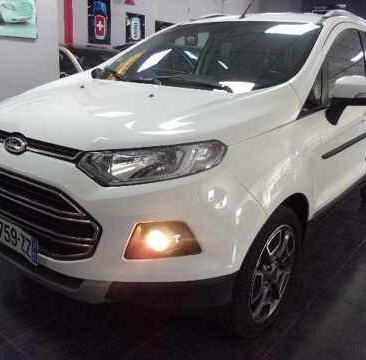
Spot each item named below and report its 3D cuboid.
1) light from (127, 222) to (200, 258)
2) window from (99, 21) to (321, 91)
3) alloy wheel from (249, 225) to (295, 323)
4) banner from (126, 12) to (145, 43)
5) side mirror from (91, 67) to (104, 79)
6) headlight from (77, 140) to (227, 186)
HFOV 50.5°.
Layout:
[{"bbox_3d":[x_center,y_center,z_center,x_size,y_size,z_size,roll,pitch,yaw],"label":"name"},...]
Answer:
[{"bbox_3d":[-0.077,0.213,1.420,0.290,0.150,0.140,5,17,9],"label":"light"},{"bbox_3d":[0.140,-0.814,2.496,1.400,0.110,0.890,15,52,36],"label":"window"},{"bbox_3d":[0.369,0.424,1.869,0.170,0.465,0.465,15,21,36],"label":"alloy wheel"},{"bbox_3d":[-0.889,-2.829,7.300,0.020,0.617,0.521,15,21,36],"label":"banner"},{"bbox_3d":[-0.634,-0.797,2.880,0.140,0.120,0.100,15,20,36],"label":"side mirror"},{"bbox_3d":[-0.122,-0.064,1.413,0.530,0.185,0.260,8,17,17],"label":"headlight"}]

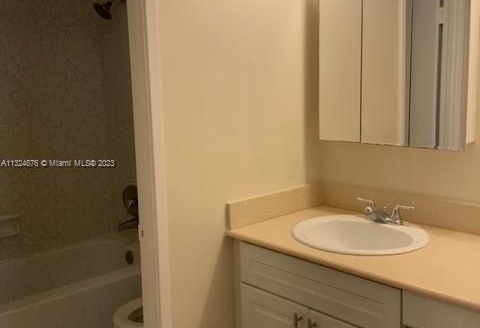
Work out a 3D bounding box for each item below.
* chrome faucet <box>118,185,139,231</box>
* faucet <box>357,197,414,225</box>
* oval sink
[{"bbox_3d":[-0.715,0.265,3.332,0.115,0.270,0.182,-10,12,-41],"label":"chrome faucet"},{"bbox_3d":[0.516,0.189,2.011,0.145,0.078,0.243,-10,12,-41],"label":"faucet"},{"bbox_3d":[0.417,0.317,1.936,0.450,0.170,0.508,-10,12,-41],"label":"oval sink"}]

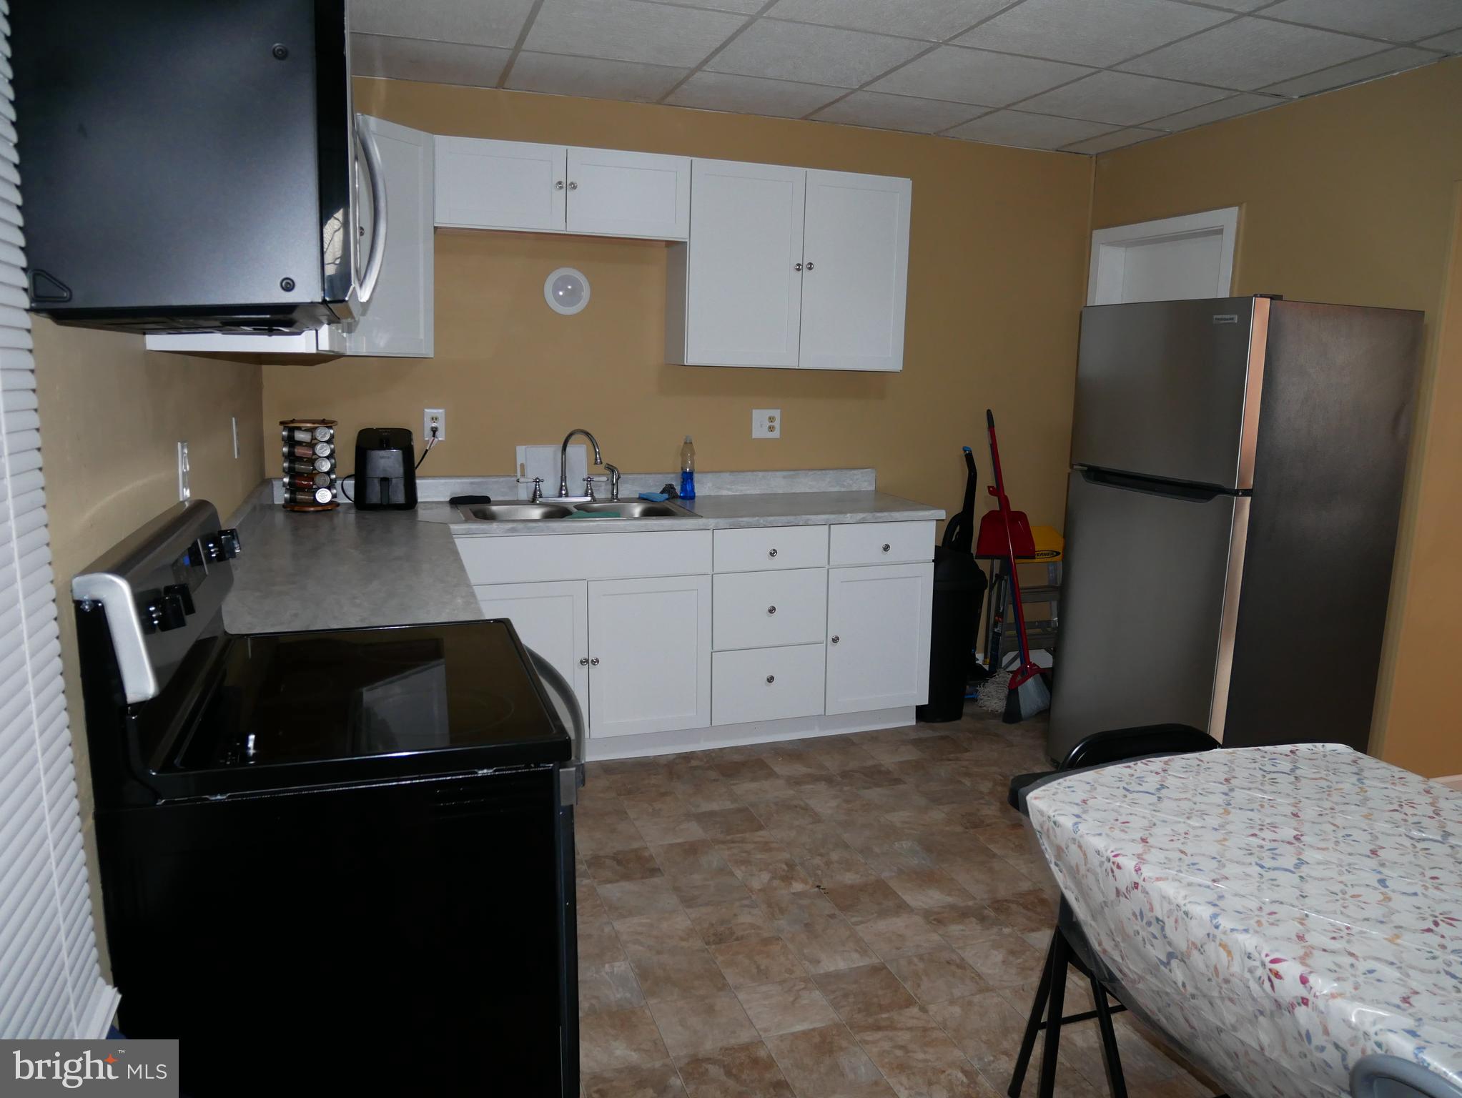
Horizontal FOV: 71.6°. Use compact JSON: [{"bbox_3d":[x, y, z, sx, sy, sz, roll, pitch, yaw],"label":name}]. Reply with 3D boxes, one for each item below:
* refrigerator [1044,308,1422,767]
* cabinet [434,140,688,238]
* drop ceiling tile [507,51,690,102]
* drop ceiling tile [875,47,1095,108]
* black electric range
[{"bbox_3d":[1.710,0.029,3.577,0.745,1.710,0.725,-3,11,-23],"label":"refrigerator"},{"bbox_3d":[-0.638,-1.308,3.776,0.915,0.302,0.322,-2,11,-19],"label":"cabinet"},{"bbox_3d":[-0.488,-1.707,3.666,0.597,0.020,0.474,-2,11,-19],"label":"drop ceiling tile"},{"bbox_3d":[0.857,-1.654,3.563,0.596,0.020,0.575,-2,11,-19],"label":"drop ceiling tile"},{"bbox_3d":[-0.625,0.540,1.821,0.702,1.191,0.755,-2,11,-19],"label":"black electric range"}]

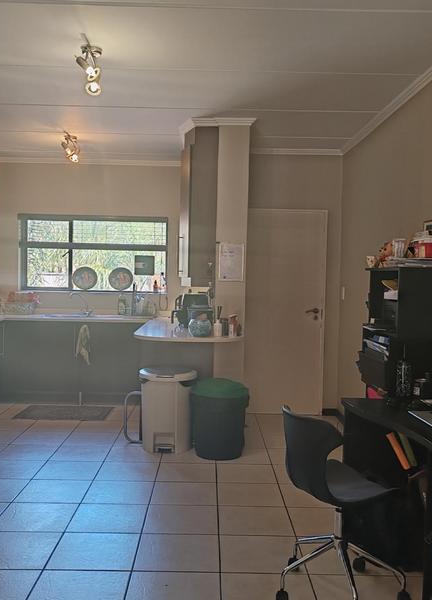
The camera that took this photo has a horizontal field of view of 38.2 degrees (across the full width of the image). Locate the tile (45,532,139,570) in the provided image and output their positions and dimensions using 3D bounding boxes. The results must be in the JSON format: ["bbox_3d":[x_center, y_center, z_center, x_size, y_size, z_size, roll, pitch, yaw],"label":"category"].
[{"bbox_3d":[-0.602,1.265,3.130,0.408,0.010,0.408,1,3,0],"label":"tile"}]

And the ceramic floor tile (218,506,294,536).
[{"bbox_3d":[0.219,1.260,3.547,0.408,0.010,0.408,1,3,0],"label":"ceramic floor tile"}]

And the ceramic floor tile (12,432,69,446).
[{"bbox_3d":[-1.463,1.170,5.258,0.412,0.010,0.412,1,3,-1],"label":"ceramic floor tile"}]

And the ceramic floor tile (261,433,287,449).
[{"bbox_3d":[0.620,1.190,5.228,0.410,0.010,0.410,1,3,-1],"label":"ceramic floor tile"}]

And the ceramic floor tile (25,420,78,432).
[{"bbox_3d":[-1.486,1.161,5.758,0.417,0.010,0.417,1,3,0],"label":"ceramic floor tile"}]

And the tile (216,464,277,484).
[{"bbox_3d":[0.214,1.219,4.370,0.408,0.010,0.408,1,3,0],"label":"tile"}]

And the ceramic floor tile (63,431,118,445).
[{"bbox_3d":[-1.045,1.177,5.262,0.412,0.010,0.412,1,3,-1],"label":"ceramic floor tile"}]

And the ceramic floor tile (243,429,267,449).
[{"bbox_3d":[0.209,1.200,5.274,0.412,0.010,0.412,1,3,-1],"label":"ceramic floor tile"}]

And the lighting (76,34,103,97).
[{"bbox_3d":[-0.664,-1.238,3.305,0.115,0.210,0.420,1,3,0],"label":"lighting"}]

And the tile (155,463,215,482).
[{"bbox_3d":[-0.198,1.212,4.367,0.408,0.010,0.408,1,3,0],"label":"tile"}]

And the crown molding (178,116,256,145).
[{"bbox_3d":[-0.005,-1.423,5.276,0.652,0.065,0.671,1,3,0],"label":"crown molding"}]

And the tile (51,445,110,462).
[{"bbox_3d":[-1.036,1.181,4.798,0.410,0.010,0.410,1,3,-1],"label":"tile"}]

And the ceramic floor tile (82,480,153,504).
[{"bbox_3d":[-0.616,1.244,4.013,0.412,0.010,0.412,1,3,-1],"label":"ceramic floor tile"}]

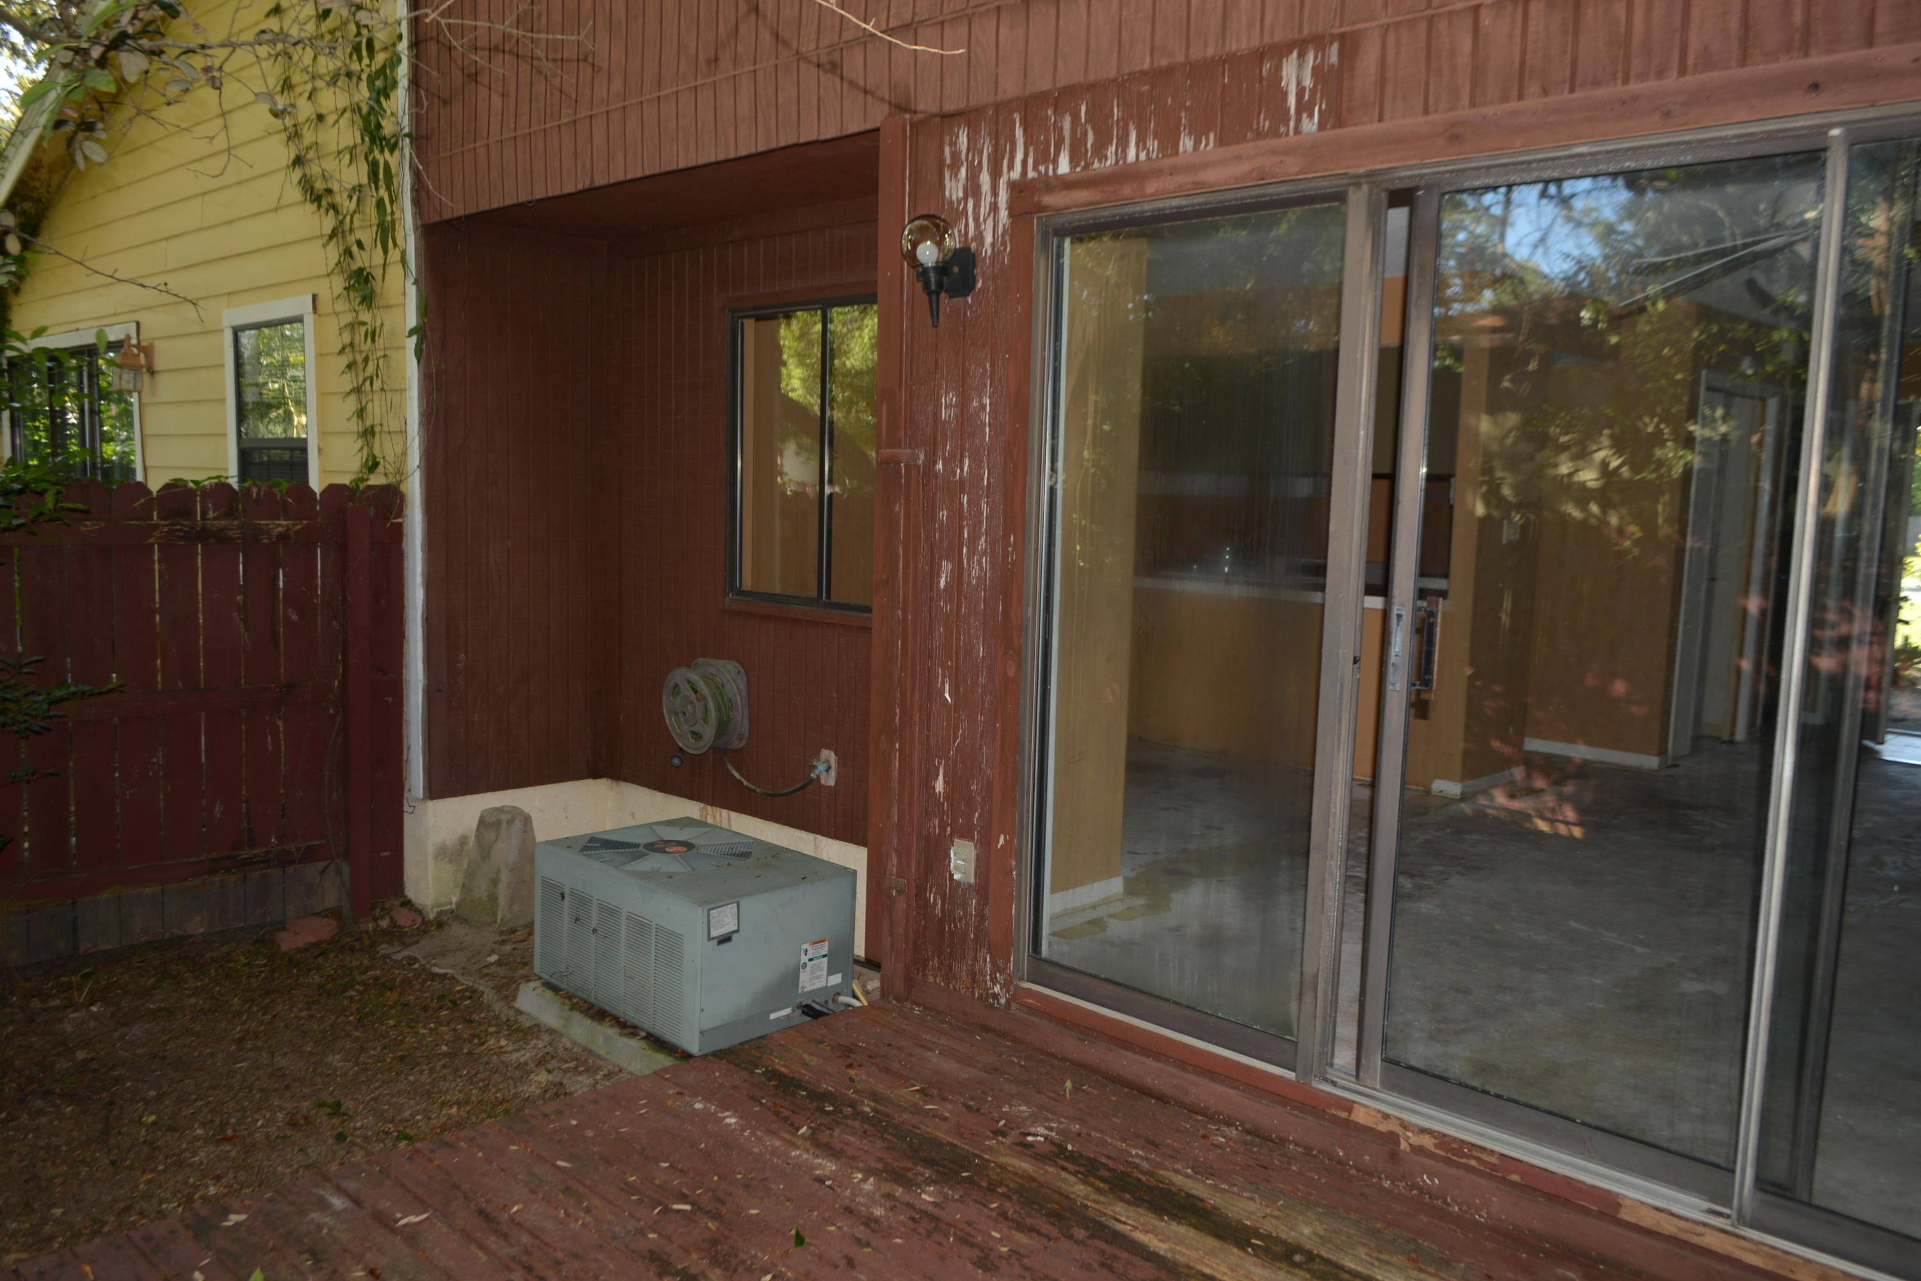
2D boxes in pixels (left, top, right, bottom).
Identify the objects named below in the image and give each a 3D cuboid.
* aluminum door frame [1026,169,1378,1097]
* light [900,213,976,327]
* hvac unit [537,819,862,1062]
[{"bbox_3d":[0.528,-0.025,3.482,0.875,1.980,0.060,8,9,43],"label":"aluminum door frame"},{"bbox_3d":[-0.063,-0.971,3.797,0.144,0.287,0.192,8,9,43],"label":"light"},{"bbox_3d":[-0.971,1.022,5.214,1.022,0.492,0.670,8,9,43],"label":"hvac unit"}]

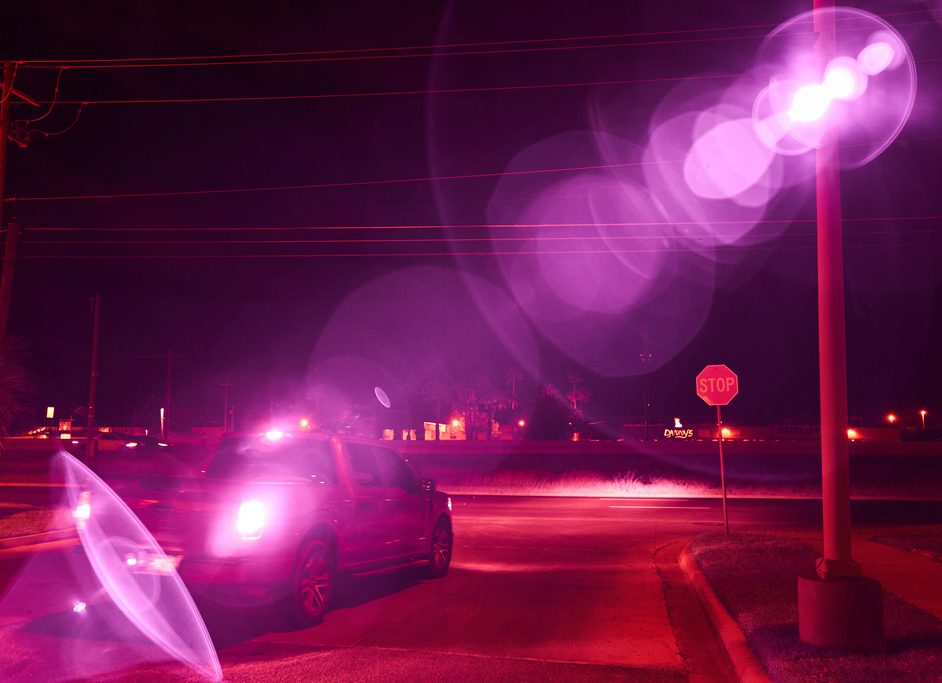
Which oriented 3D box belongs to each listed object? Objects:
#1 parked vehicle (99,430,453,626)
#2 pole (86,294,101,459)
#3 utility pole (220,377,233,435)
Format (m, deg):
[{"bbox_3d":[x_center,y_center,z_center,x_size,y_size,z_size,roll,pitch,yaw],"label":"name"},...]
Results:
[{"bbox_3d":[-1.942,2.103,10.762,2.100,1.950,5.850,-2,-8,18],"label":"parked vehicle"},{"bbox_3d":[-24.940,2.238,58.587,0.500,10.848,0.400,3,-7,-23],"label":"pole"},{"bbox_3d":[-43.096,11.978,155.629,2.200,11.620,0.400,2,-6,-15],"label":"utility pole"}]

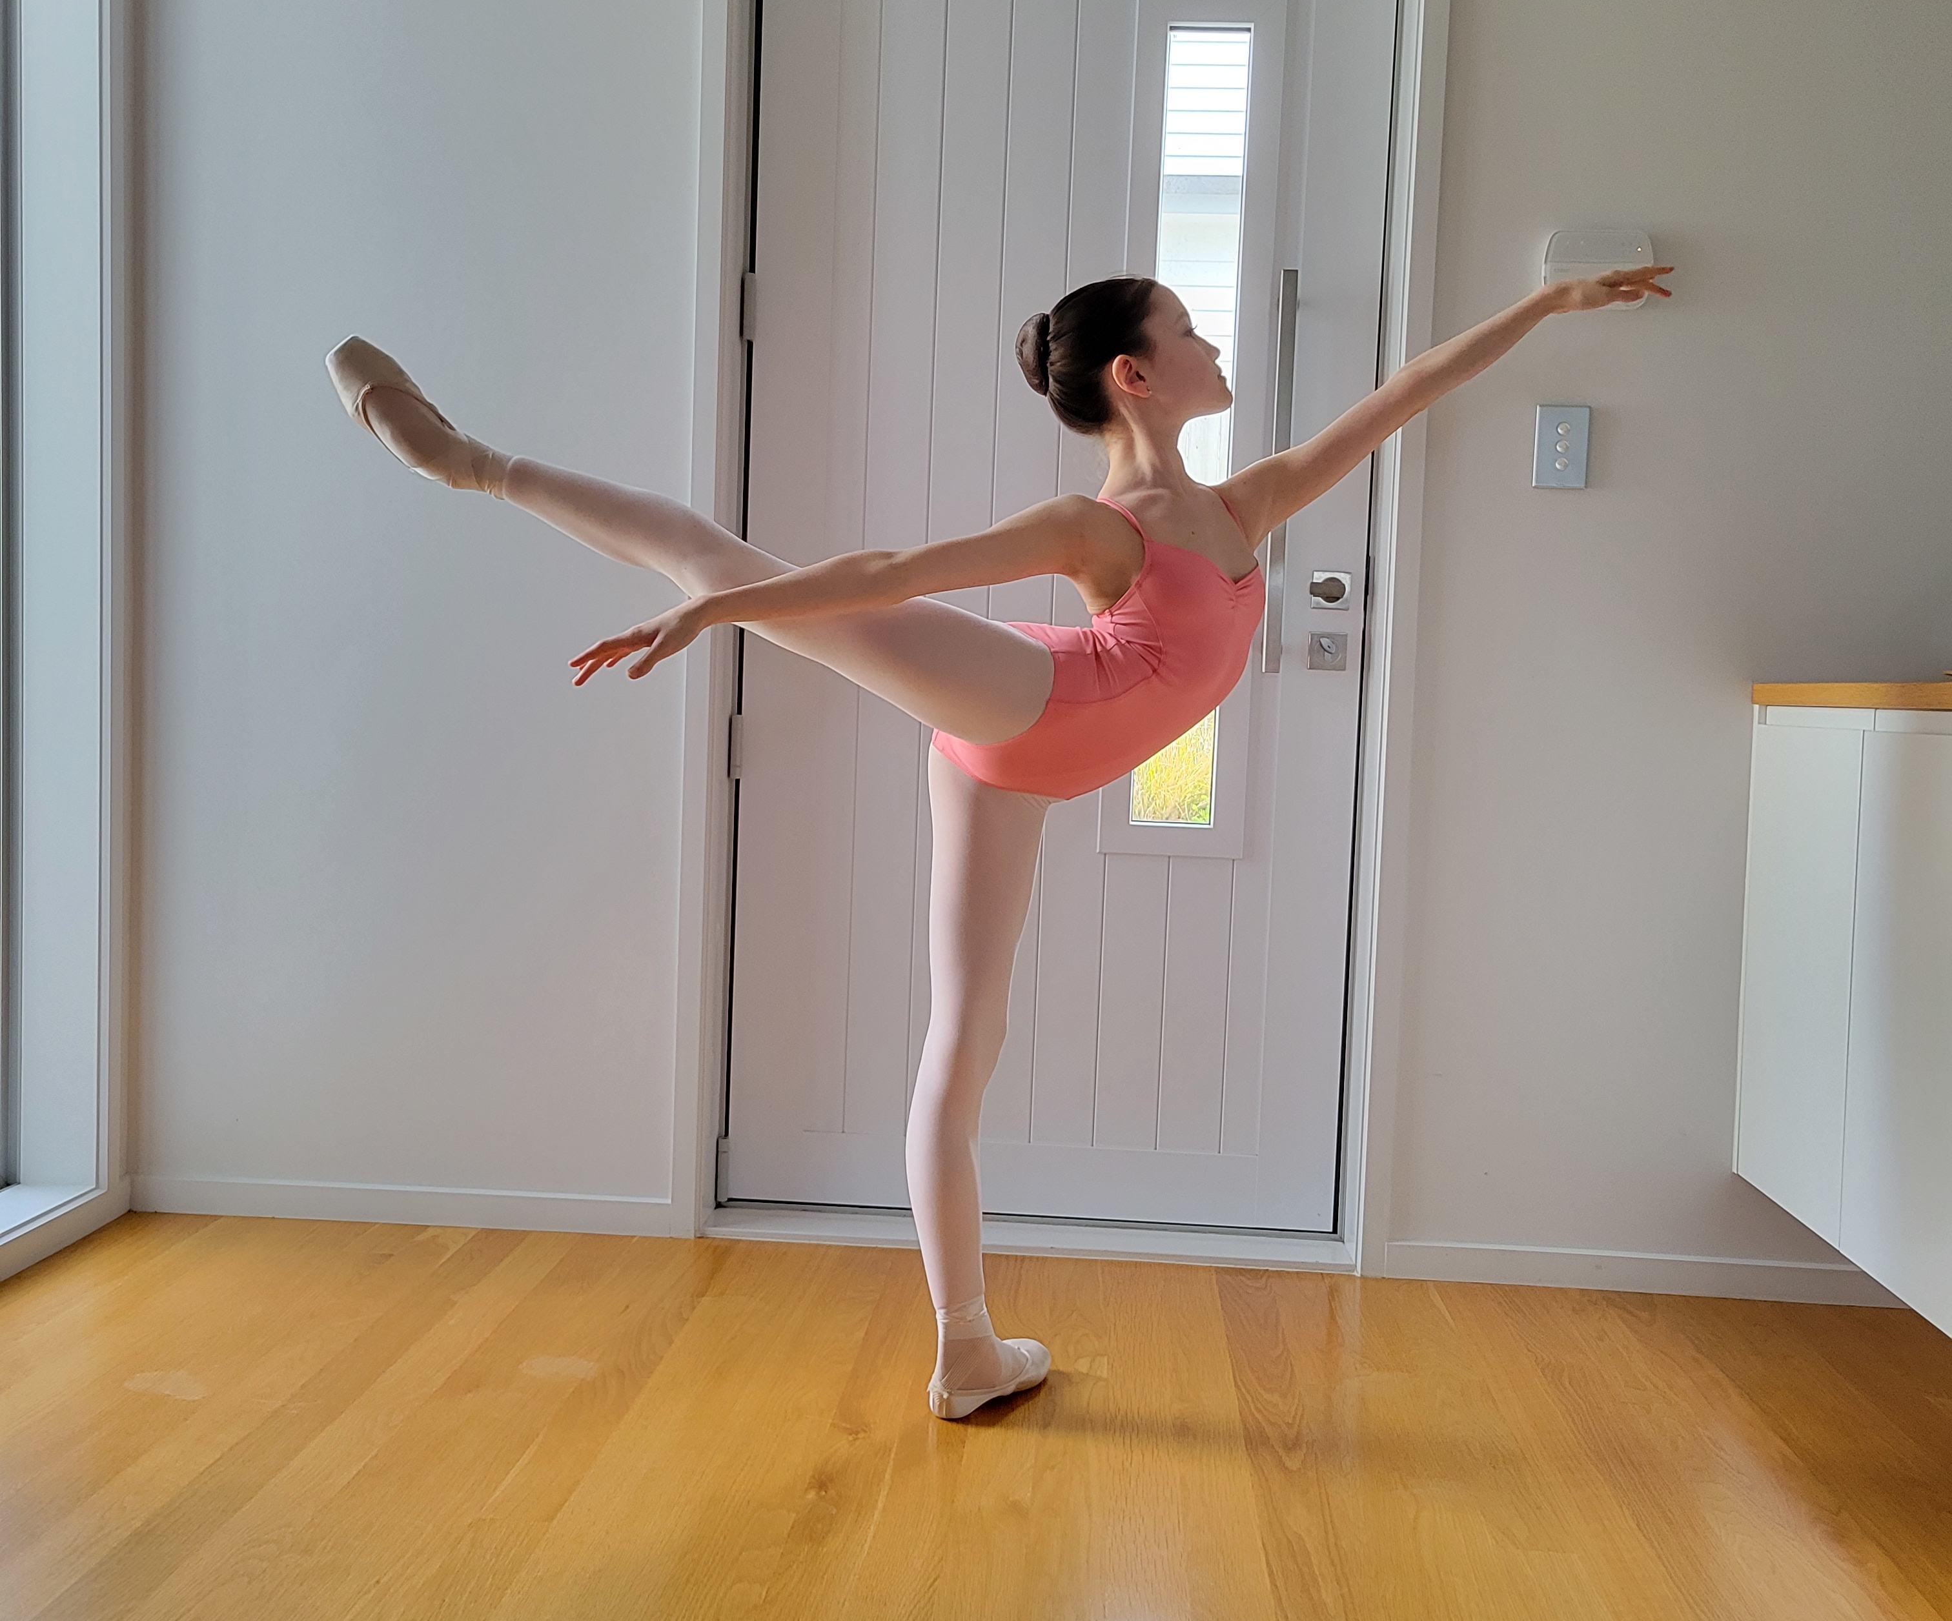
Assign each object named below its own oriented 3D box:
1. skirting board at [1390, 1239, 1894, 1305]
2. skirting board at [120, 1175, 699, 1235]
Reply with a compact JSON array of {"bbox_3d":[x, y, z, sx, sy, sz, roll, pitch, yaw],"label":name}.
[{"bbox_3d":[1.041,0.687,2.902,0.850,0.060,0.013,2,4,3],"label":"skirting board"},{"bbox_3d":[-0.887,0.608,3.016,0.850,0.060,0.013,2,4,3],"label":"skirting board"}]

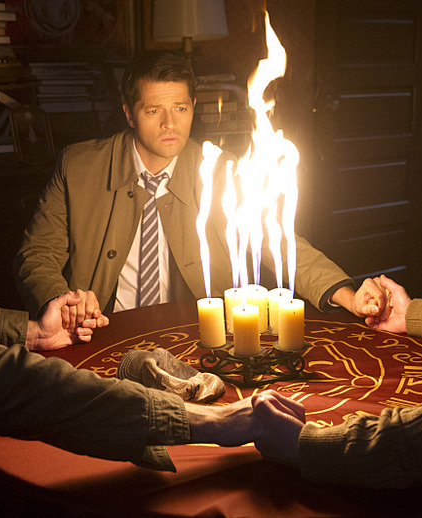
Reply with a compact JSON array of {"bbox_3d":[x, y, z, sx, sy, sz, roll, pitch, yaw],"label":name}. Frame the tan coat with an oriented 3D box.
[{"bbox_3d":[-0.106,0.030,2.073,0.740,0.660,0.520,-5,12,-13],"label":"tan coat"}]

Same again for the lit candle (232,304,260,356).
[{"bbox_3d":[0.063,0.129,1.546,0.048,0.080,0.048,-3,11,0],"label":"lit candle"}]

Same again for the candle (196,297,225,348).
[{"bbox_3d":[0.002,0.120,1.606,0.048,0.080,0.048,-3,11,0],"label":"candle"}]

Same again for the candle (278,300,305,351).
[{"bbox_3d":[0.146,0.120,1.573,0.048,0.080,0.048,-3,11,0],"label":"candle"}]

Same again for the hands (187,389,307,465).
[{"bbox_3d":[0.053,0.238,1.246,0.165,0.088,0.105,-3,11,0],"label":"hands"}]

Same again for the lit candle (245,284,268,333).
[{"bbox_3d":[0.090,0.101,1.683,0.048,0.080,0.048,-3,11,0],"label":"lit candle"}]

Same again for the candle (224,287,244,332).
[{"bbox_3d":[0.051,0.102,1.686,0.048,0.080,0.048,-3,11,0],"label":"candle"}]

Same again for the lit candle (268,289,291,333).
[{"bbox_3d":[0.136,0.103,1.661,0.048,0.080,0.048,-3,11,0],"label":"lit candle"}]

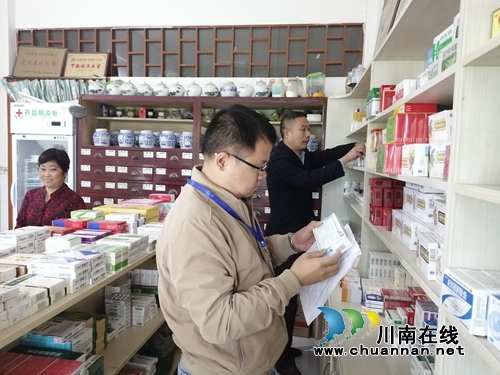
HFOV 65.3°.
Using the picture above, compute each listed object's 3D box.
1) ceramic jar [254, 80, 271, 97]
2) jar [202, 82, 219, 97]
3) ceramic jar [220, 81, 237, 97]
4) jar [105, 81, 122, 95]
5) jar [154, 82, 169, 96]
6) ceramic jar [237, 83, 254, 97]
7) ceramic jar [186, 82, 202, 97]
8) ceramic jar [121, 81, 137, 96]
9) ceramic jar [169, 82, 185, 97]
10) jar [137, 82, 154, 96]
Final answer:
[{"bbox_3d":[0.102,-0.799,3.188,0.131,0.149,0.131,2,4,0],"label":"ceramic jar"},{"bbox_3d":[-0.323,-0.813,3.256,0.133,0.141,0.133,2,4,0],"label":"jar"},{"bbox_3d":[-0.174,-0.807,3.232,0.141,0.141,0.141,2,4,0],"label":"ceramic jar"},{"bbox_3d":[-1.183,-0.853,3.391,0.135,0.146,0.135,2,4,0],"label":"jar"},{"bbox_3d":[-0.755,-0.832,3.323,0.135,0.141,0.135,2,4,0],"label":"jar"},{"bbox_3d":[-0.033,-0.789,3.211,0.136,0.116,0.136,2,4,0],"label":"ceramic jar"},{"bbox_3d":[-0.468,-0.820,3.278,0.136,0.141,0.136,2,4,0],"label":"ceramic jar"},{"bbox_3d":[-1.045,-0.847,3.369,0.140,0.146,0.140,2,4,0],"label":"ceramic jar"},{"bbox_3d":[-0.613,-0.822,3.301,0.135,0.132,0.135,2,4,0],"label":"ceramic jar"},{"bbox_3d":[-0.897,-0.836,3.346,0.141,0.136,0.141,2,4,0],"label":"jar"}]

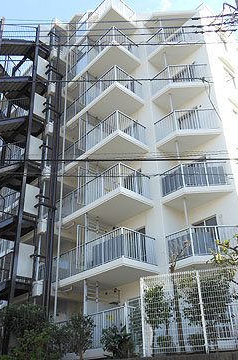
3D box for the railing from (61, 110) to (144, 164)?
[{"bbox_3d":[-0.817,-1.487,17.139,1.890,1.080,4.500,21,-36,-36],"label":"railing"}]

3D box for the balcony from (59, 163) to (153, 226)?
[{"bbox_3d":[-0.724,1.088,15.881,2.010,1.310,4.630,21,-36,-36],"label":"balcony"}]

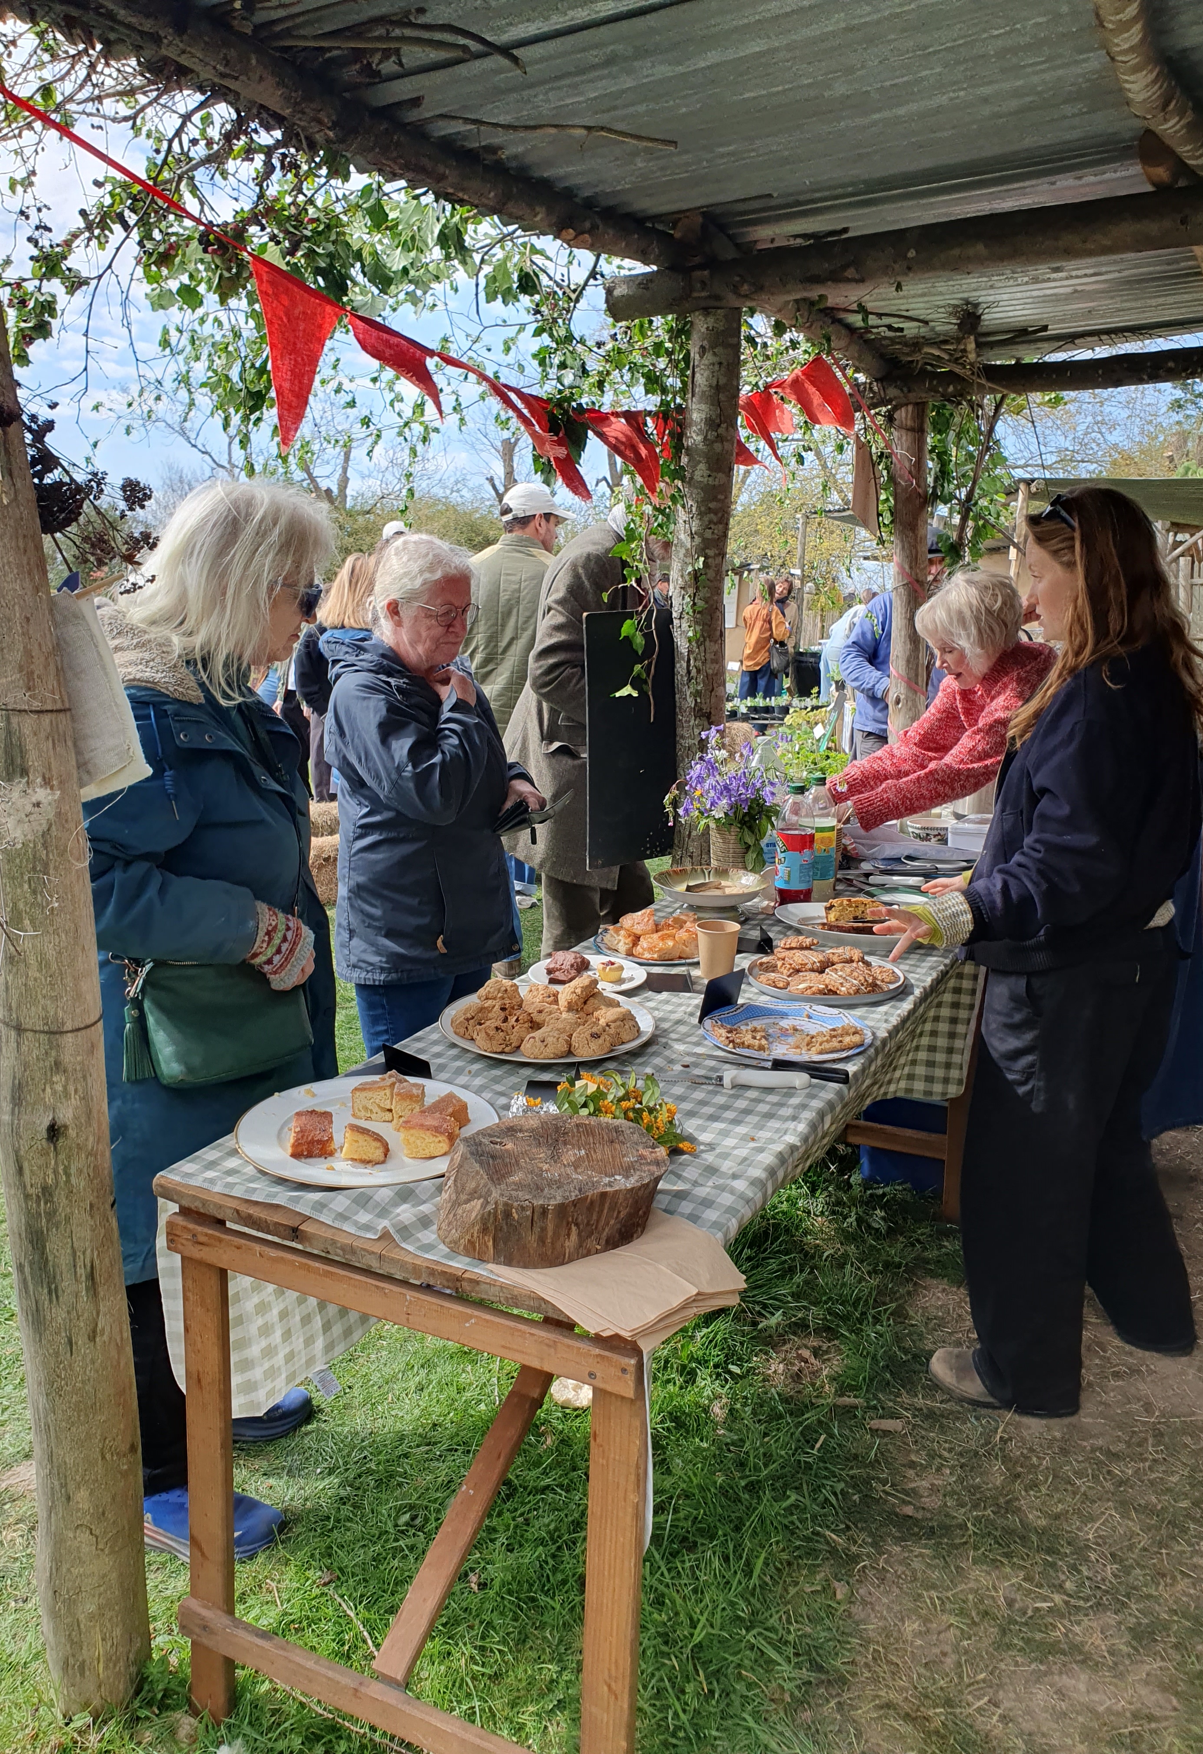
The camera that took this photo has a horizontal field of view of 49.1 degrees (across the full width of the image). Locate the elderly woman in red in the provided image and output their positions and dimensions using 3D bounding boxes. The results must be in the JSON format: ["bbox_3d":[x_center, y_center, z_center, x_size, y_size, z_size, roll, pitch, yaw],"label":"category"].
[{"bbox_3d":[0.848,0.083,2.942,0.800,1.510,0.500,8,14,24],"label":"elderly woman in red"}]

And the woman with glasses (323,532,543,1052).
[{"bbox_3d":[-0.333,0.103,2.598,0.420,1.550,0.480,8,14,24],"label":"woman with glasses"}]

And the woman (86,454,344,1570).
[{"bbox_3d":[-0.575,0.225,2.020,0.470,1.610,0.500,4,14,14],"label":"woman"}]

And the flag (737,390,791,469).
[{"bbox_3d":[0.447,-1.223,3.600,0.090,0.220,0.170,7,15,25],"label":"flag"}]

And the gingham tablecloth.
[{"bbox_3d":[0.134,0.422,2.251,0.700,0.420,1.680,7,15,26],"label":"gingham tablecloth"}]

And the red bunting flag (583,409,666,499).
[{"bbox_3d":[0.040,-0.841,2.620,0.120,0.190,0.200,8,14,24],"label":"red bunting flag"}]

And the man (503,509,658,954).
[{"bbox_3d":[-0.050,-0.369,4.200,0.540,1.680,0.520,-2,13,-9],"label":"man"}]

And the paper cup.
[{"bbox_3d":[0.225,0.138,2.529,0.083,0.093,0.083,2,13,0],"label":"paper cup"}]

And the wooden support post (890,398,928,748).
[{"bbox_3d":[1.195,-0.740,5.150,0.140,2.120,0.140,-4,13,-5],"label":"wooden support post"}]

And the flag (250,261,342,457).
[{"bbox_3d":[-0.402,-0.686,1.730,0.040,0.235,0.200,8,14,24],"label":"flag"}]

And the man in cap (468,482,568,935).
[{"bbox_3d":[-0.307,-0.528,4.720,0.500,1.780,0.360,5,14,20],"label":"man in cap"}]

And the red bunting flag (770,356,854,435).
[{"bbox_3d":[0.619,-1.412,3.850,0.170,0.230,0.200,7,15,25],"label":"red bunting flag"}]

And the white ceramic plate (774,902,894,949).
[{"bbox_3d":[0.548,0.107,2.846,0.340,0.032,0.280,5,13,13],"label":"white ceramic plate"}]

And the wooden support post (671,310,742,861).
[{"bbox_3d":[0.244,-0.367,3.475,0.145,2.110,0.145,8,14,24],"label":"wooden support post"}]

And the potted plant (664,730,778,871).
[{"bbox_3d":[0.297,-0.190,3.230,0.280,0.385,0.270,2,13,0],"label":"potted plant"}]

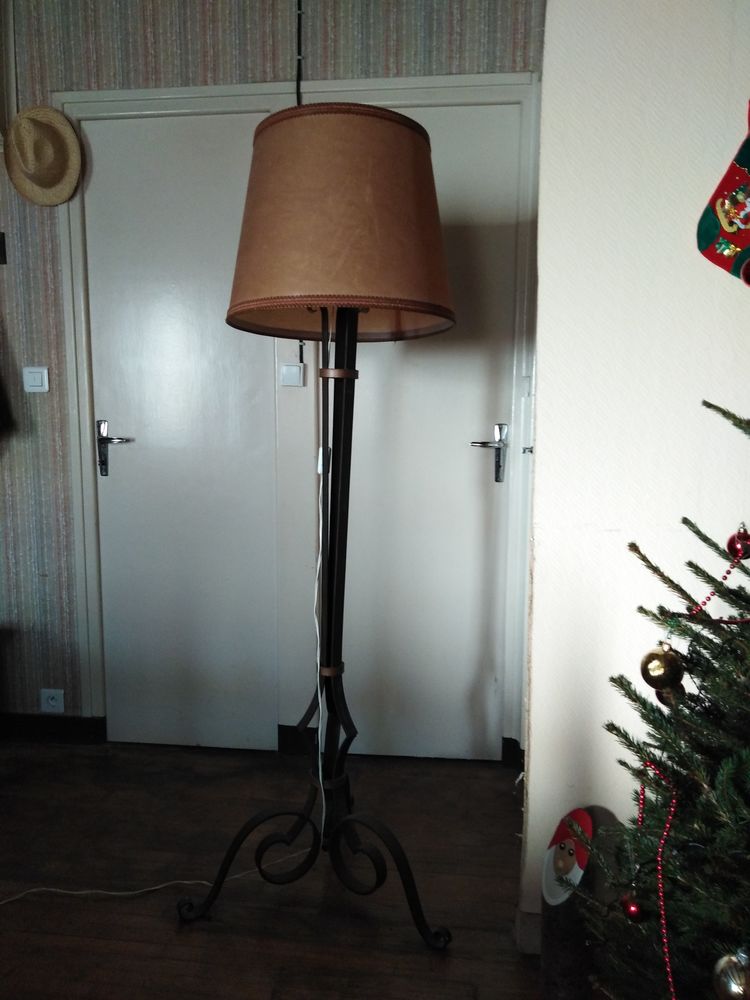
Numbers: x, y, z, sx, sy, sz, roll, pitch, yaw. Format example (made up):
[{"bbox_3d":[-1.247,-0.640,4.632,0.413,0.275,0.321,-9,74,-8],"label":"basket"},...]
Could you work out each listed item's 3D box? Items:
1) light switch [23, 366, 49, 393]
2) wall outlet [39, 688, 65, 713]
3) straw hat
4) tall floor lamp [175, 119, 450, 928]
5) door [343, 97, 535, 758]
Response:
[{"bbox_3d":[-1.112,-0.396,2.468,0.083,0.083,0.015,1,7,6],"label":"light switch"},{"bbox_3d":[-1.115,0.697,2.605,0.083,0.083,0.015,1,7,6],"label":"wall outlet"},{"bbox_3d":[-1.038,-1.066,2.299,0.260,0.295,0.110,-6,9,2],"label":"straw hat"},{"bbox_3d":[-0.118,0.075,1.762,0.620,1.730,0.580,1,7,6],"label":"tall floor lamp"},{"bbox_3d":[0.132,-0.168,2.389,0.650,2.060,0.050,1,7,6],"label":"door"}]

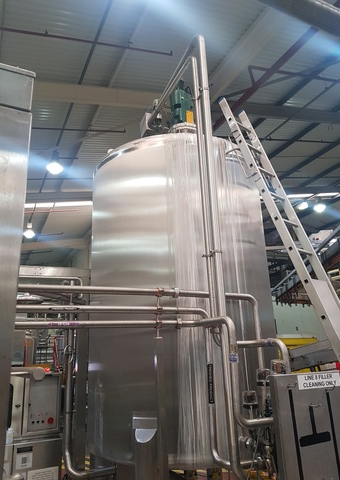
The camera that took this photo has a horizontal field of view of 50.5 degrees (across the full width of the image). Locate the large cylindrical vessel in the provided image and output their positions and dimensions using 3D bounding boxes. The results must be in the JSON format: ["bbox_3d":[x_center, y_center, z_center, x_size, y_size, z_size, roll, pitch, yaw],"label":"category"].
[{"bbox_3d":[0.114,0.616,4.041,1.970,2.849,1.970,-2,-17,-1],"label":"large cylindrical vessel"}]

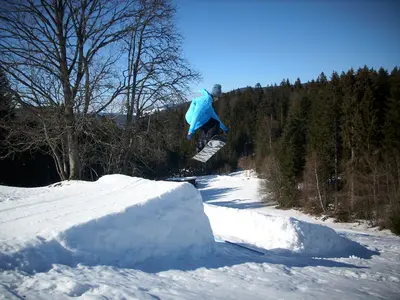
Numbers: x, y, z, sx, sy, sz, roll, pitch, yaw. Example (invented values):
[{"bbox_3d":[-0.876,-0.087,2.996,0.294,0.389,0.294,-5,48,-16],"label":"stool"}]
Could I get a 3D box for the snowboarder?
[{"bbox_3d":[0.134,-0.650,7.400,0.840,1.400,0.680,0,2,13],"label":"snowboarder"}]

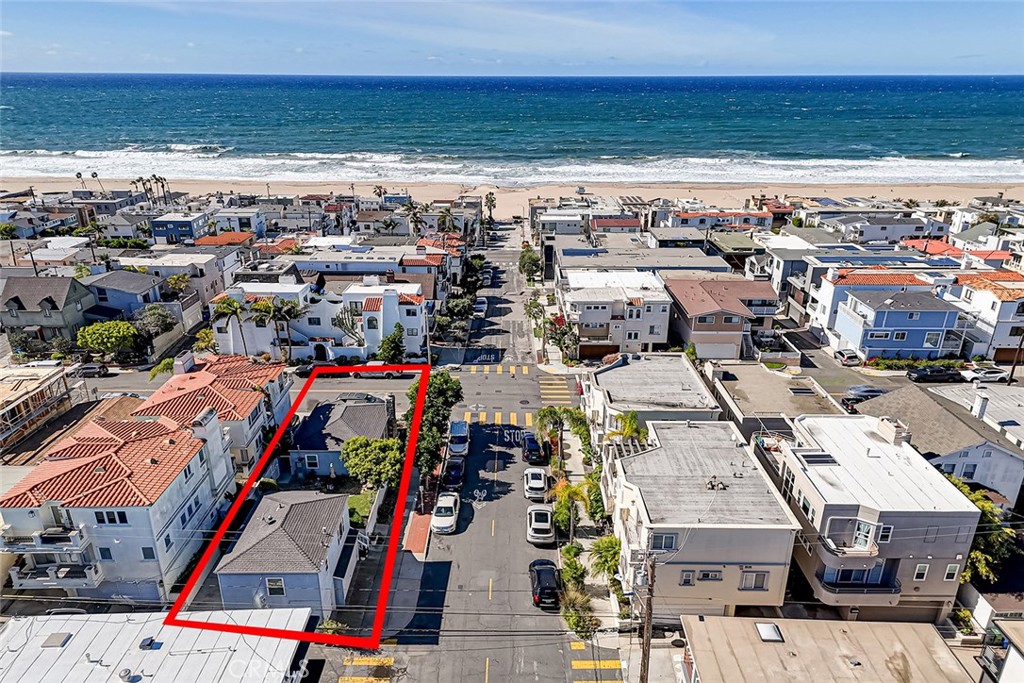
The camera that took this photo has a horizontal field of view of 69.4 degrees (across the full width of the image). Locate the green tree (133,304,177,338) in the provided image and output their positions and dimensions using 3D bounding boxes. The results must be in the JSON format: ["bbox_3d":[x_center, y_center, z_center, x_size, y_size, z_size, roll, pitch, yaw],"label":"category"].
[{"bbox_3d":[-48.000,-2.389,99.601,5.400,3.900,4.600,0,20,0],"label":"green tree"}]

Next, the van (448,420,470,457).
[{"bbox_3d":[-4.643,8.447,64.717,1.830,1.700,4.400,0,17,0],"label":"van"}]

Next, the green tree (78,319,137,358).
[{"bbox_3d":[-48.778,-0.281,88.671,6.345,4.129,6.043,0,20,0],"label":"green tree"}]

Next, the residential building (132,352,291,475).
[{"bbox_3d":[-23.834,6.072,60.946,9.266,8.158,11.985,0,20,0],"label":"residential building"}]

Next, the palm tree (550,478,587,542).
[{"bbox_3d":[4.029,11.405,49.770,2.719,4.734,2.719,0,20,0],"label":"palm tree"}]

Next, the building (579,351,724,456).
[{"bbox_3d":[11.438,6.883,64.664,9.700,7.500,13.100,0,20,0],"label":"building"}]

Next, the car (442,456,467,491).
[{"bbox_3d":[-4.607,10.401,58.658,1.820,1.580,4.450,0,17,0],"label":"car"}]

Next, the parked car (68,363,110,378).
[{"bbox_3d":[-48.806,3.147,85.375,4.300,1.550,1.800,0,17,0],"label":"parked car"}]

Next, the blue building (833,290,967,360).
[{"bbox_3d":[47.619,-2.483,91.618,10.978,6.748,11.079,0,20,0],"label":"blue building"}]

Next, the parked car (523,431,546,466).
[{"bbox_3d":[1.953,9.329,66.520,1.880,1.530,4.800,0,17,0],"label":"parked car"}]

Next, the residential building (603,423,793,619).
[{"bbox_3d":[11.379,11.596,48.820,9.600,7.400,13.600,0,20,0],"label":"residential building"}]

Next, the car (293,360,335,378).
[{"bbox_3d":[-23.300,3.344,87.539,4.800,1.470,1.850,0,20,0],"label":"car"}]

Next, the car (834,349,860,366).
[{"bbox_3d":[42.100,1.618,93.084,1.830,1.580,4.450,0,20,0],"label":"car"}]

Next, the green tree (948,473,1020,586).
[{"bbox_3d":[28.577,12.928,46.420,4.600,6.300,6.000,0,20,0],"label":"green tree"}]

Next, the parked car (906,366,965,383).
[{"bbox_3d":[47.994,3.582,84.192,5.350,1.800,1.920,0,17,0],"label":"parked car"}]

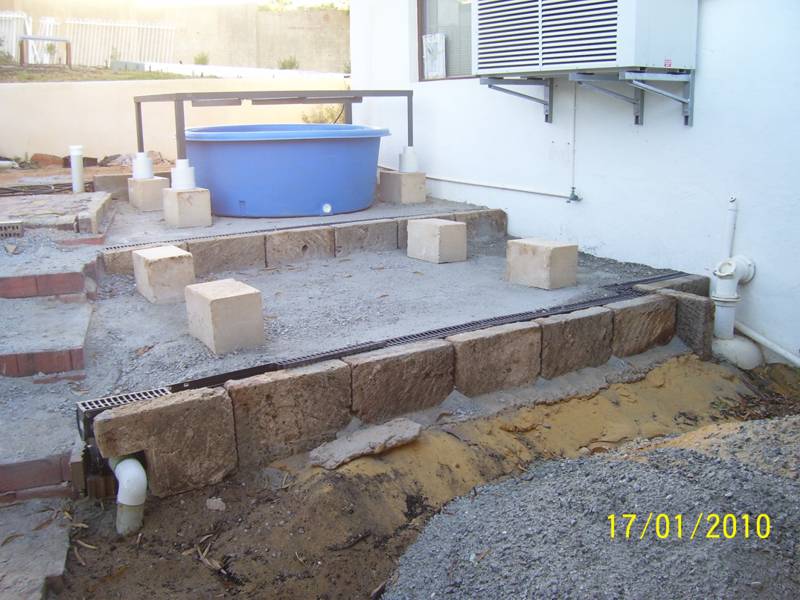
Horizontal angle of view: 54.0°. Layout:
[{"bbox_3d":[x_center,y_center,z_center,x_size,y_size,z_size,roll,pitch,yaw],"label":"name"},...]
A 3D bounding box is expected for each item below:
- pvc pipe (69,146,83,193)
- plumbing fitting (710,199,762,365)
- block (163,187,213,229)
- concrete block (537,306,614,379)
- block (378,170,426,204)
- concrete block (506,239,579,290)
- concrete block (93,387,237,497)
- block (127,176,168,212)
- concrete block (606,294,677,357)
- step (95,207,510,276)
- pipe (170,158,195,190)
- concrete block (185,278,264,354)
[{"bbox_3d":[-2.587,-1.044,6.292,0.108,0.400,0.108,-10,17,-32],"label":"pvc pipe"},{"bbox_3d":[1.907,-0.107,4.389,0.240,0.940,0.260,-10,16,-31],"label":"plumbing fitting"},{"bbox_3d":[-1.511,-0.662,5.586,0.240,0.241,0.320,-10,16,-31],"label":"block"},{"bbox_3d":[0.850,0.226,4.014,0.490,0.310,0.140,-10,16,-31],"label":"concrete block"},{"bbox_3d":[0.029,-0.955,6.648,0.234,0.245,0.345,-9,16,-29],"label":"block"},{"bbox_3d":[0.818,-0.210,4.520,0.230,0.245,0.340,-11,17,-35],"label":"concrete block"},{"bbox_3d":[-0.846,0.527,2.871,0.485,0.340,0.105,-10,16,-31],"label":"concrete block"},{"bbox_3d":[-2.059,-0.867,6.437,0.225,0.243,0.290,-10,16,-31],"label":"block"},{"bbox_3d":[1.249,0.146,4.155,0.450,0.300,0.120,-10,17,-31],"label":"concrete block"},{"bbox_3d":[-0.479,-0.395,5.336,2.970,0.205,0.150,-10,16,-31],"label":"step"},{"bbox_3d":[-1.591,-0.925,5.755,0.165,0.225,0.165,-10,17,-32],"label":"pipe"},{"bbox_3d":[-0.807,0.068,3.629,0.237,0.240,0.342,-10,17,-32],"label":"concrete block"}]

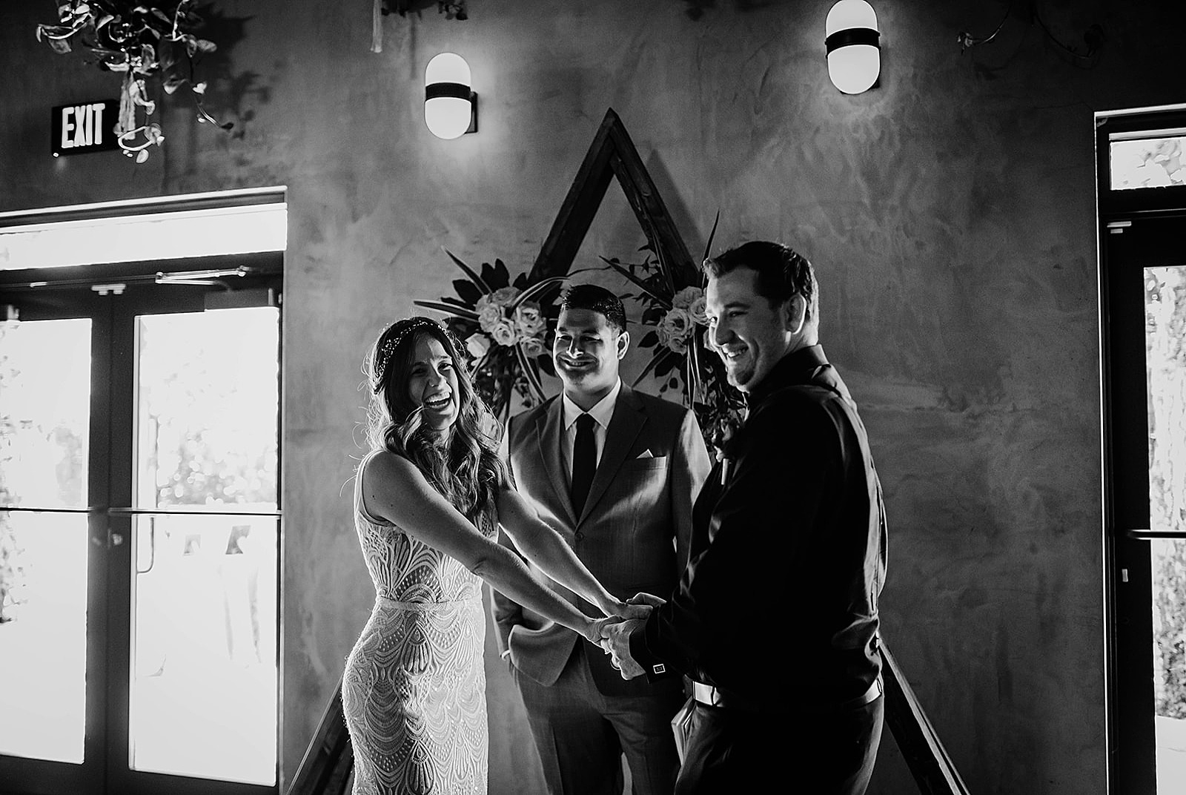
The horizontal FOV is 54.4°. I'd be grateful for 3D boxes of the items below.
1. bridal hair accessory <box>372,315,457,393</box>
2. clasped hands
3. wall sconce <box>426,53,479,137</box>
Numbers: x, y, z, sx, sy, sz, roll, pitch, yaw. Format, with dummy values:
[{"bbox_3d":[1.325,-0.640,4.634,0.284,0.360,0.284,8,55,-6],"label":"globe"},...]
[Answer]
[{"bbox_3d":[-0.352,-0.085,2.290,0.160,0.115,0.130,-10,1,-29],"label":"bridal hair accessory"},{"bbox_3d":[0.061,0.426,2.080,0.140,0.125,0.150,-2,-3,30],"label":"clasped hands"},{"bbox_3d":[-0.480,-1.011,3.884,0.155,0.287,0.178,-1,-3,19],"label":"wall sconce"}]

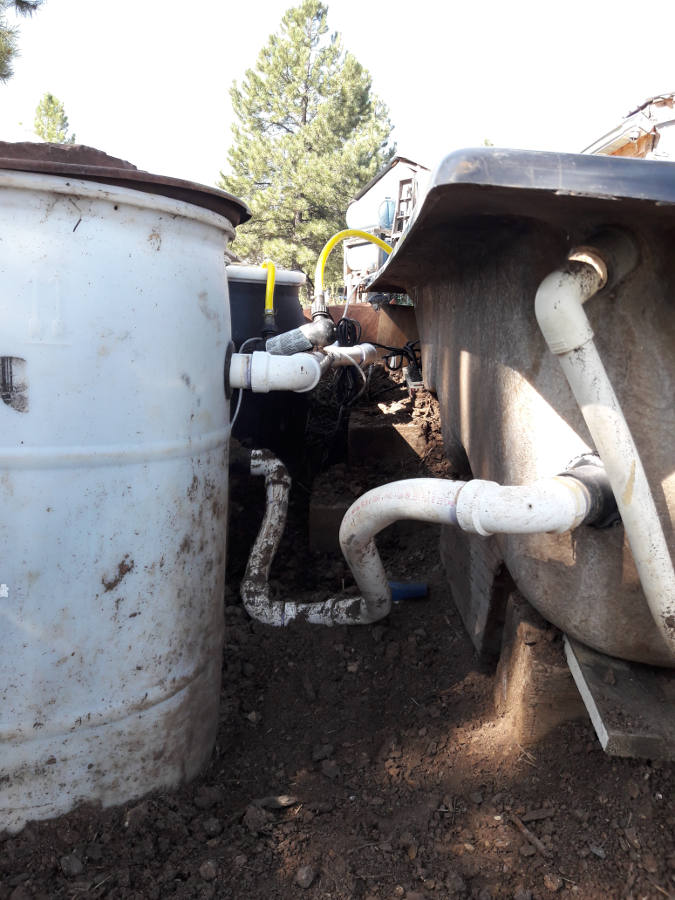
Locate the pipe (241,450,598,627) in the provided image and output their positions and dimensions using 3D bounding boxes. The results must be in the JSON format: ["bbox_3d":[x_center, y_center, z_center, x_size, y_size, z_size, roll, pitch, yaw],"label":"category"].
[{"bbox_3d":[0.024,0.175,1.254,0.260,0.427,1.025,-1,8,-24],"label":"pipe"}]

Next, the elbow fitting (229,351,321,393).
[{"bbox_3d":[-0.088,-0.109,1.055,0.132,0.060,0.092,3,10,0],"label":"elbow fitting"}]

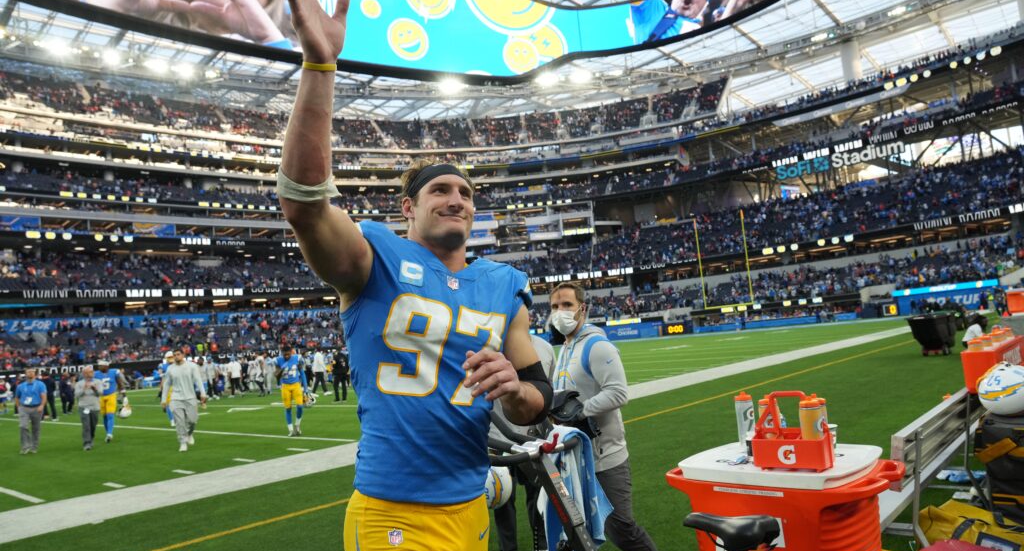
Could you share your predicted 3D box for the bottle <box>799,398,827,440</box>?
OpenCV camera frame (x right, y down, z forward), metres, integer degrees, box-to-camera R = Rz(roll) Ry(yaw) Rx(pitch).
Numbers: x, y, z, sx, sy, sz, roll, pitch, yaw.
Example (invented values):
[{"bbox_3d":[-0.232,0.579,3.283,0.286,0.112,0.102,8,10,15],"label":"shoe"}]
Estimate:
[{"bbox_3d":[1.134,0.586,2.560,0.084,0.263,0.084,-1,-6,-37],"label":"bottle"}]

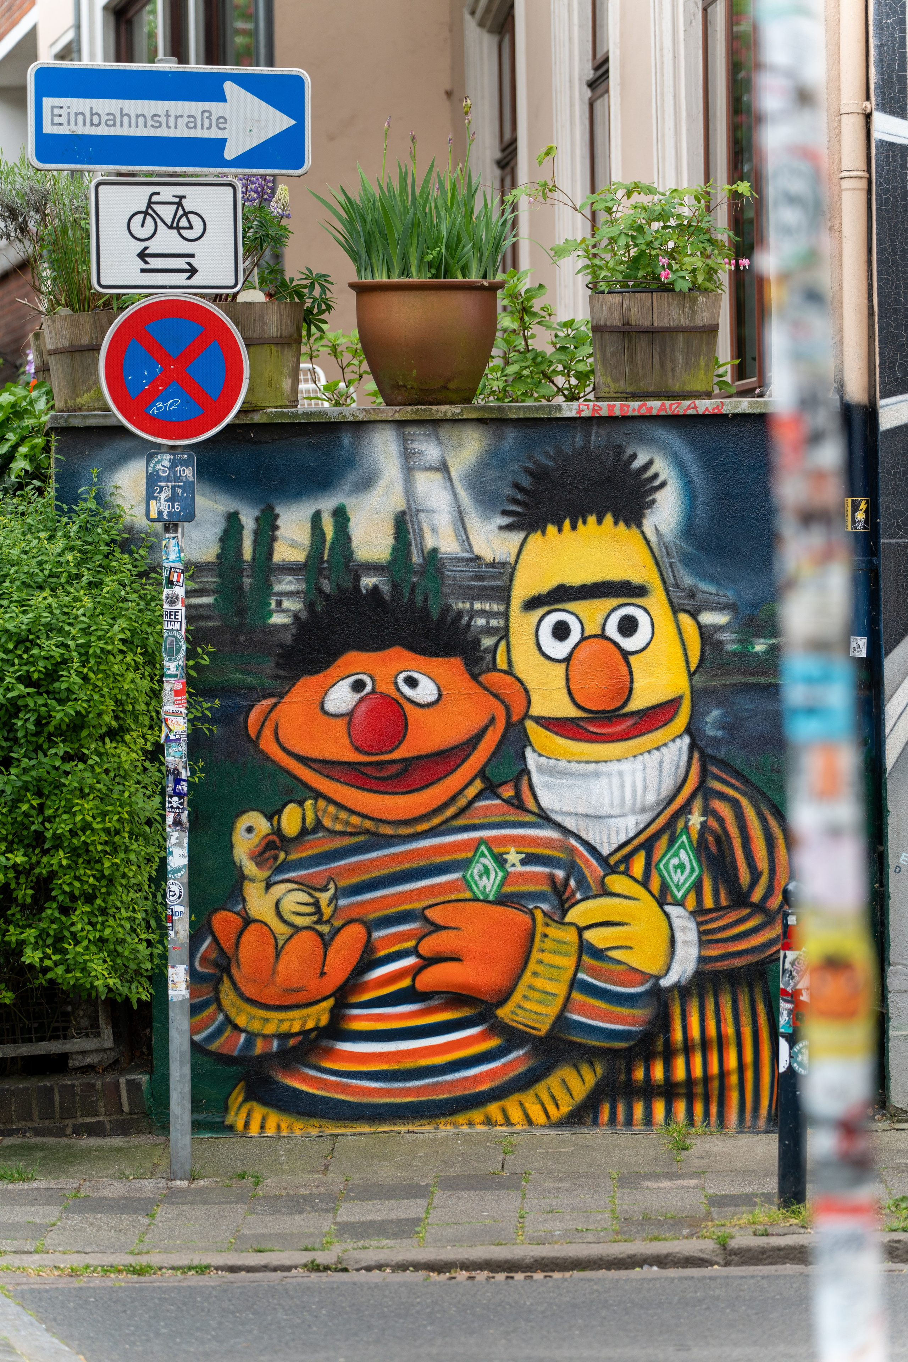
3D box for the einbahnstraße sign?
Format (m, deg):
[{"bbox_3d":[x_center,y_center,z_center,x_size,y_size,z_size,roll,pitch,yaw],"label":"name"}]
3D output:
[{"bbox_3d":[-0.796,-1.570,11.100,0.795,0.303,0.030,0,2,-5],"label":"einbahnstraße sign"}]

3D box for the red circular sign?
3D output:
[{"bbox_3d":[-0.781,-0.871,11.100,0.422,0.422,0.030,-1,2,-3],"label":"red circular sign"}]

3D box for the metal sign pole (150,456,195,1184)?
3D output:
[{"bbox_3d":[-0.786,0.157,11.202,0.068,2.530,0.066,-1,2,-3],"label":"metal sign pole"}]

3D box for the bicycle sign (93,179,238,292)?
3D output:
[{"bbox_3d":[-0.800,-1.242,11.100,0.420,0.317,0.030,-1,2,-3],"label":"bicycle sign"}]

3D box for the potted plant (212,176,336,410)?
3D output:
[{"bbox_3d":[-0.612,-1.203,12.020,0.510,0.770,0.470,-1,2,2],"label":"potted plant"}]

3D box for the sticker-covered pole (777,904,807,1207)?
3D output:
[{"bbox_3d":[0.918,0.985,10.745,0.078,0.880,0.078,0,2,2],"label":"sticker-covered pole"}]

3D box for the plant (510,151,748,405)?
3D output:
[{"bbox_3d":[0.532,-1.216,11.930,0.720,0.745,0.560,-1,2,2],"label":"plant"}]

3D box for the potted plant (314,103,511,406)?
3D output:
[{"bbox_3d":[-0.119,-1.285,11.980,0.600,0.920,0.550,-1,2,2],"label":"potted plant"}]

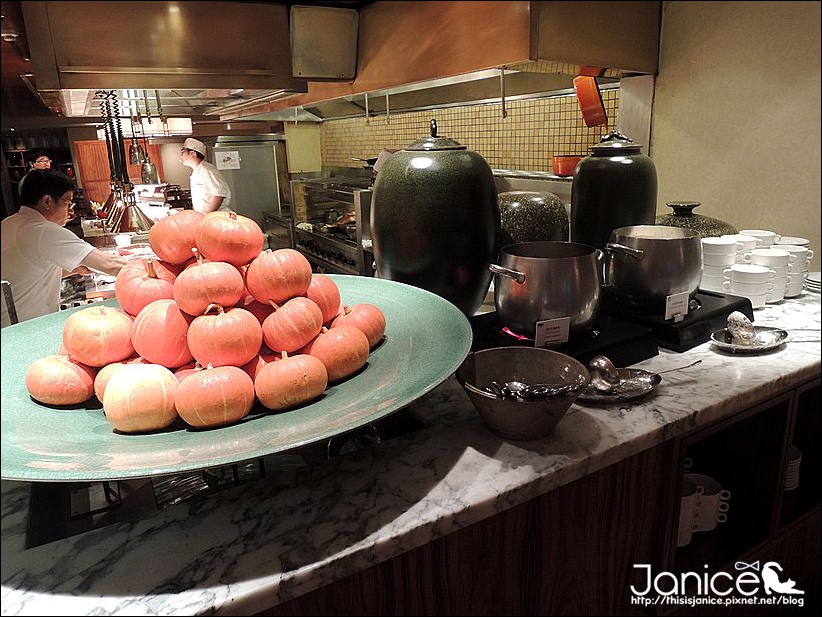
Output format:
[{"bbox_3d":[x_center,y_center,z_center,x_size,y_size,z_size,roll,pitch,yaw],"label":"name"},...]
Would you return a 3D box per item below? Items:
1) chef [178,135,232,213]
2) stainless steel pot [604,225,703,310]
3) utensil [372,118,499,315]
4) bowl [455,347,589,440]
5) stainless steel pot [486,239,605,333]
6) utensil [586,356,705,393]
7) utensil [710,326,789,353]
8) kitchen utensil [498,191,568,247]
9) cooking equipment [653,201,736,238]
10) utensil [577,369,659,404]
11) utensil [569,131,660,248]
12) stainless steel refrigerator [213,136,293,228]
[{"bbox_3d":[-1.876,-0.788,5.481,0.500,1.640,0.500,-9,18,-22],"label":"chef"},{"bbox_3d":[0.645,-0.114,1.522,0.295,0.179,0.243,-11,19,-28],"label":"stainless steel pot"},{"bbox_3d":[0.063,-0.206,1.491,0.330,0.550,0.330,-2,16,1],"label":"utensil"},{"bbox_3d":[0.197,0.160,1.021,0.230,0.105,0.230,-2,16,1],"label":"bowl"},{"bbox_3d":[0.327,-0.054,1.357,0.295,0.179,0.243,-11,19,-28],"label":"stainless steel pot"},{"bbox_3d":[0.489,0.118,1.156,0.300,0.070,0.065,-9,18,-22],"label":"utensil"},{"bbox_3d":[0.818,0.075,1.376,0.225,0.030,0.127,-11,19,-28],"label":"utensil"},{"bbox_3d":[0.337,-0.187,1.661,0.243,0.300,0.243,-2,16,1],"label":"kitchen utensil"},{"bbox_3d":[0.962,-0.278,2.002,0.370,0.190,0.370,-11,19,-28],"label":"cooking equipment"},{"bbox_3d":[0.414,0.156,1.143,0.222,0.028,0.125,-11,19,-28],"label":"utensil"},{"bbox_3d":[0.640,-0.294,1.803,0.271,0.505,0.271,-11,19,-28],"label":"utensil"},{"bbox_3d":[-2.014,-1.283,7.309,0.840,1.750,0.750,-11,19,-28],"label":"stainless steel refrigerator"}]

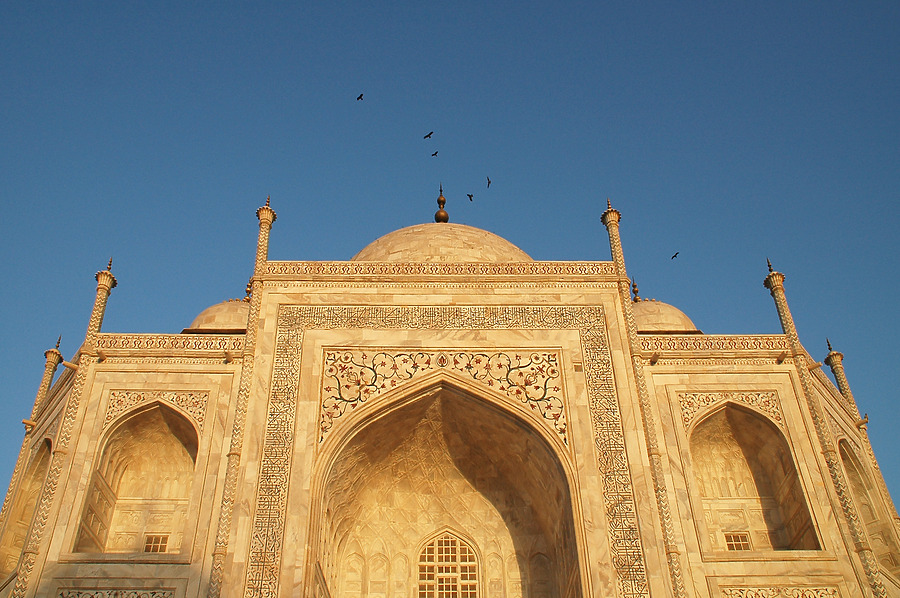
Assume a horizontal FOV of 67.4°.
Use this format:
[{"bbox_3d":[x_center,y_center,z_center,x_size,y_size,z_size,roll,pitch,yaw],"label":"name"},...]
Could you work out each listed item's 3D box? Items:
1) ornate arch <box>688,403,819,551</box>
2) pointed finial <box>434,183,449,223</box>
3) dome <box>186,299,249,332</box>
[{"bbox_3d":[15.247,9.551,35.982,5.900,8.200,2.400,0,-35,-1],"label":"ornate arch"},{"bbox_3d":[-1.073,-11.948,86.169,1.800,8.000,1.800,0,-35,-1],"label":"pointed finial"},{"bbox_3d":[-17.507,2.958,55.215,7.600,5.600,7.600,0,-35,-1],"label":"dome"}]

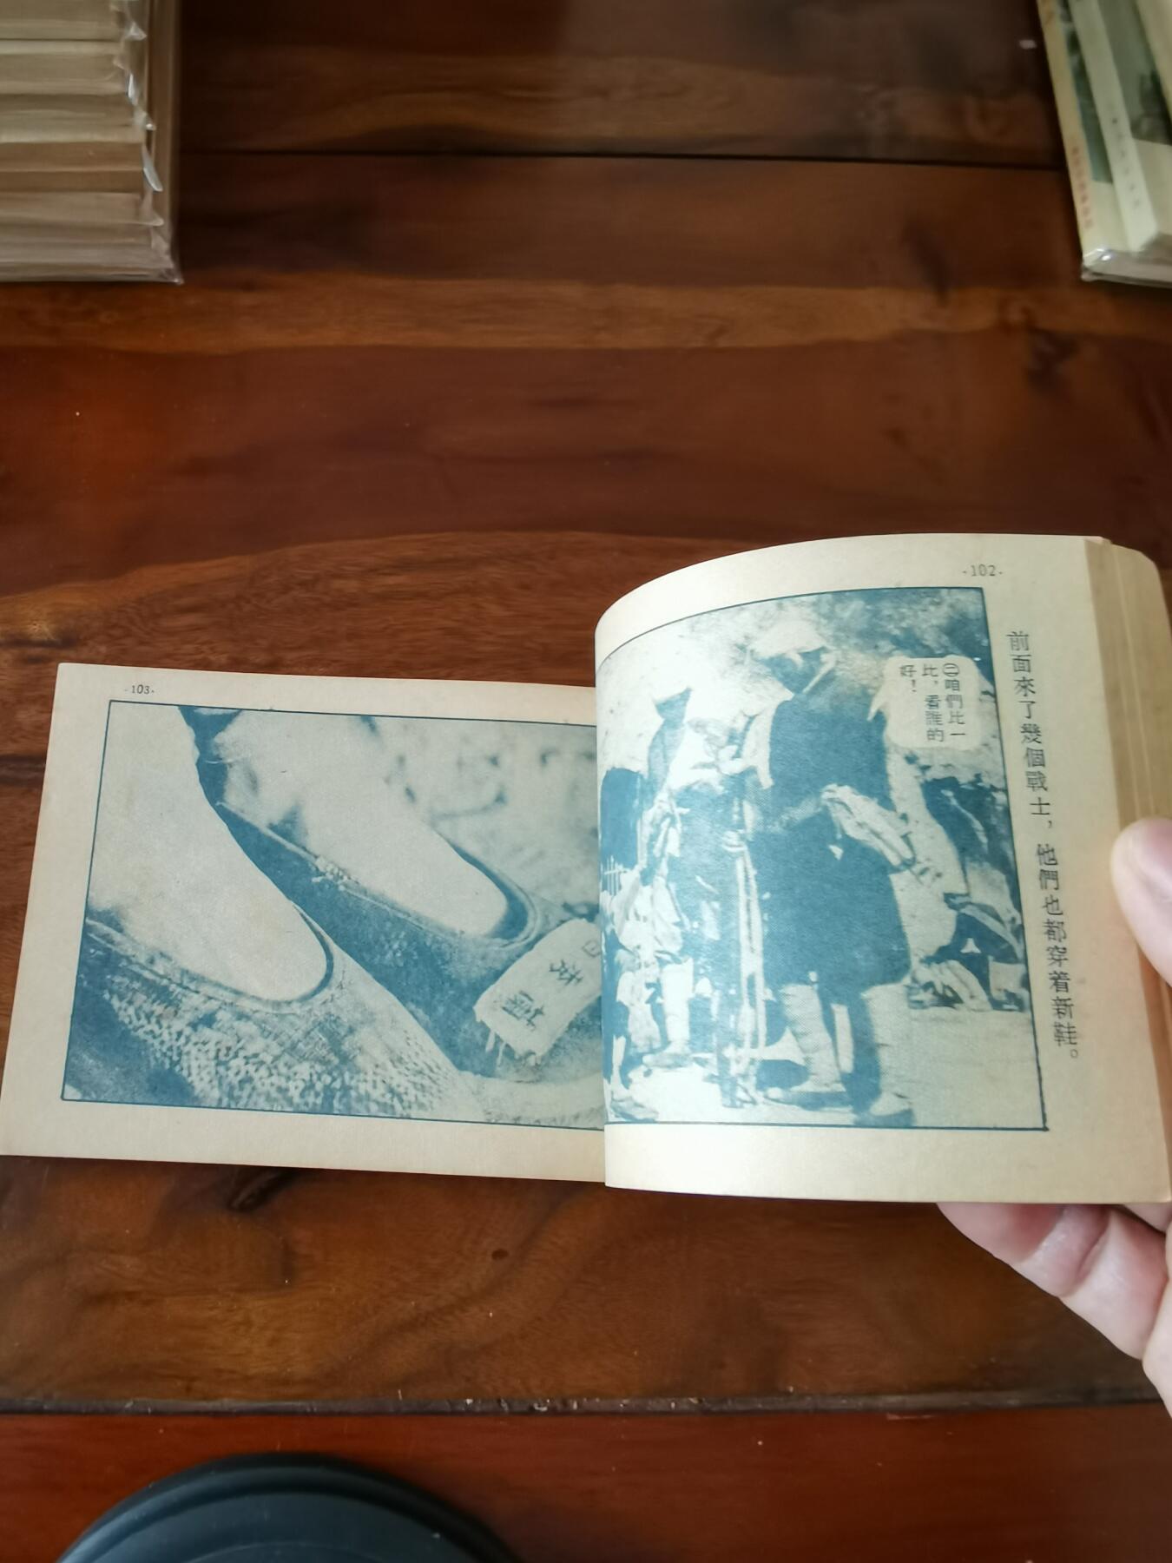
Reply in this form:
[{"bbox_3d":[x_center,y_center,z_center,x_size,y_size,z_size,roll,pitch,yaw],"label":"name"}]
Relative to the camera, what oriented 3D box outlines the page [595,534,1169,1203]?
[{"bbox_3d":[0.041,0.014,0.199,0.087,0.034,0.102,-5,73,14],"label":"page"}]

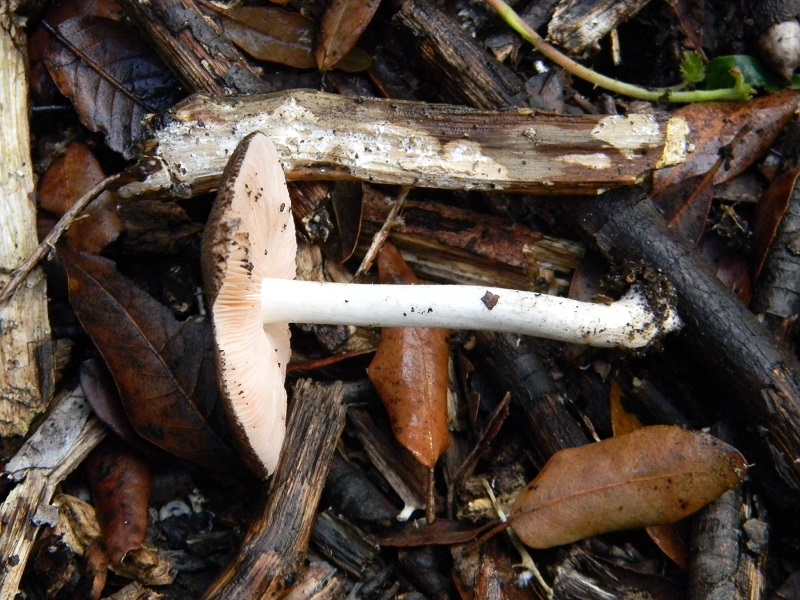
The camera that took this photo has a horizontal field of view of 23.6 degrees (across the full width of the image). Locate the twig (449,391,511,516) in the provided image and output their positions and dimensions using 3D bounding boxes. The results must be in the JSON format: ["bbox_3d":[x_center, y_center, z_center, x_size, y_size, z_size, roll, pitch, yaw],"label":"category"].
[{"bbox_3d":[0.019,0.038,0.472,0.006,0.007,0.034,26,79,6],"label":"twig"}]

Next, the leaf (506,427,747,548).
[{"bbox_3d":[0.056,0.045,0.465,0.059,0.009,0.024,-13,78,-3],"label":"leaf"}]

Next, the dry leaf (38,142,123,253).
[{"bbox_3d":[-0.082,-0.026,0.492,0.019,0.008,0.029,-18,78,-4],"label":"dry leaf"}]

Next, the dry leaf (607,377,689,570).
[{"bbox_3d":[0.061,0.043,0.475,0.014,0.008,0.050,-19,78,-4],"label":"dry leaf"}]

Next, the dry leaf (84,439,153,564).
[{"bbox_3d":[-0.070,0.050,0.476,0.015,0.009,0.033,-6,77,-1],"label":"dry leaf"}]

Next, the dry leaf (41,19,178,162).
[{"bbox_3d":[-0.073,-0.054,0.494,0.048,0.011,0.028,39,80,8],"label":"dry leaf"}]

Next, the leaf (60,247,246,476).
[{"bbox_3d":[-0.061,0.015,0.486,0.031,0.014,0.074,-40,80,-8],"label":"leaf"}]

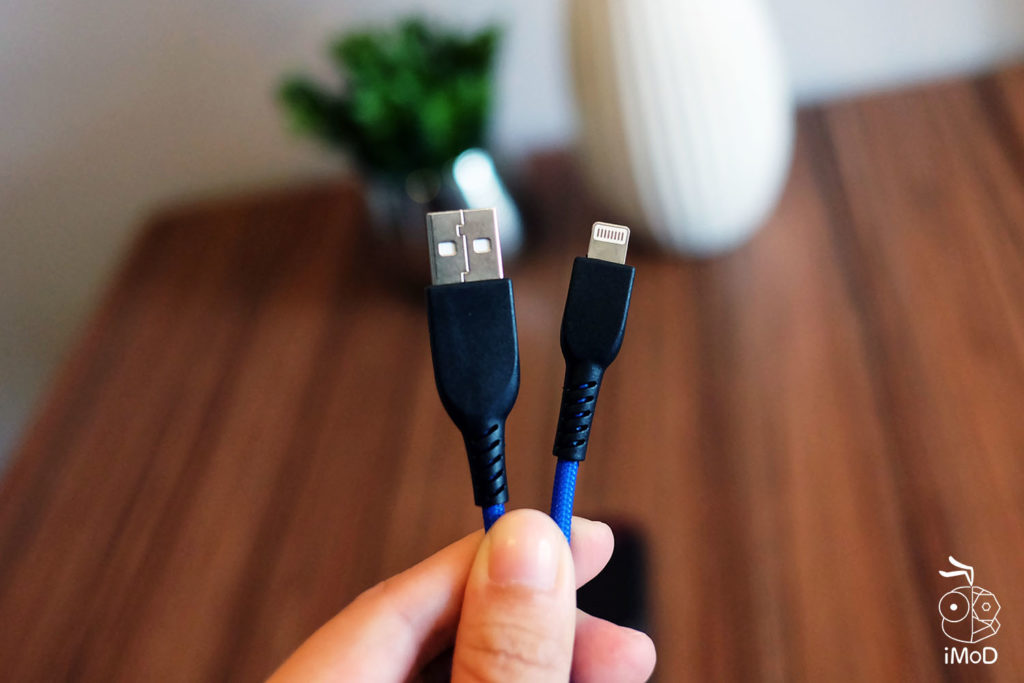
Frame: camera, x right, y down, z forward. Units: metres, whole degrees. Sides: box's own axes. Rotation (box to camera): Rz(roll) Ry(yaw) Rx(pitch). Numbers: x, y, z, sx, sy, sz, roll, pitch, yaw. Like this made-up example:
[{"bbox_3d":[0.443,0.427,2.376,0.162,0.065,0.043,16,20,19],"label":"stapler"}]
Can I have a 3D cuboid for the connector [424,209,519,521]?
[{"bbox_3d":[-0.006,0.003,0.133,0.015,0.008,0.052,-6,87,2],"label":"connector"}]

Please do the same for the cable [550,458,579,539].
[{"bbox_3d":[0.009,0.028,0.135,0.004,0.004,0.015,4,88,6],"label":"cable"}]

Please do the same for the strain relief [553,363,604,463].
[{"bbox_3d":[0.012,0.013,0.136,0.006,0.006,0.017,9,88,8],"label":"strain relief"}]

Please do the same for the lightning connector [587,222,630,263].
[{"bbox_3d":[0.017,-0.018,0.136,0.007,0.002,0.007,8,88,9],"label":"lightning connector"}]

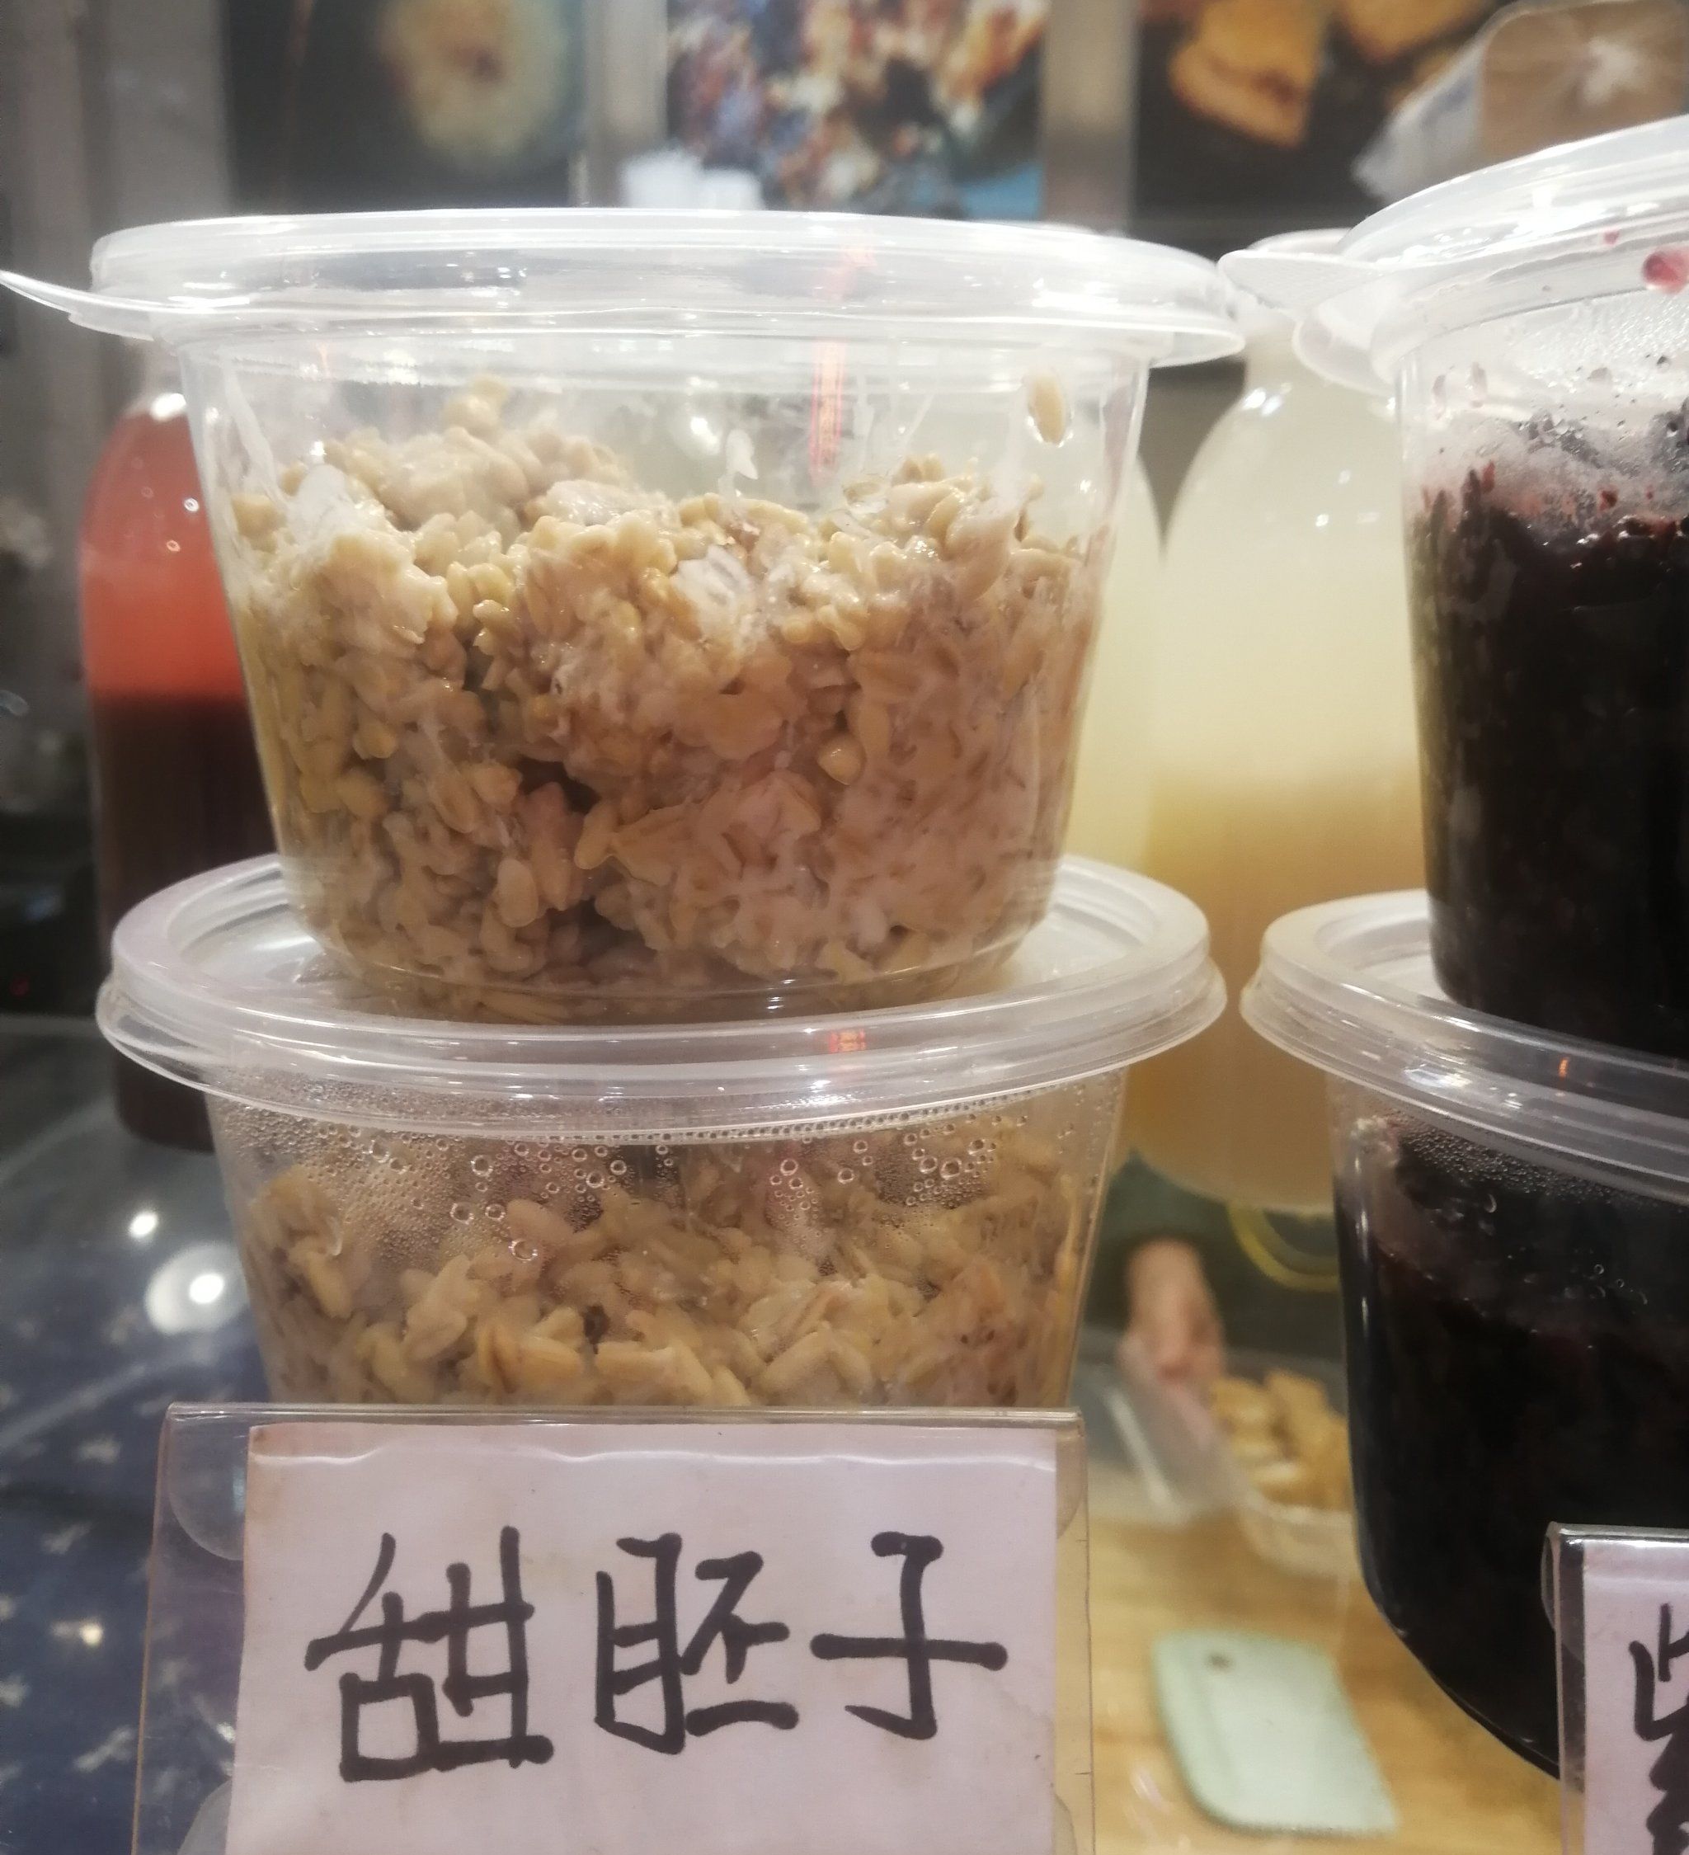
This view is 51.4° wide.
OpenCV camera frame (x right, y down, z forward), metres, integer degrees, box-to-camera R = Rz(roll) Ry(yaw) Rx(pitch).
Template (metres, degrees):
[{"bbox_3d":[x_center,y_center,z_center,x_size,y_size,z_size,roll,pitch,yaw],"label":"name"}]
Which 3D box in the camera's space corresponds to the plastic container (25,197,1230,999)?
[{"bbox_3d":[-0.023,-0.039,0.208,0.132,0.073,0.125,1,16,0],"label":"plastic container"}]

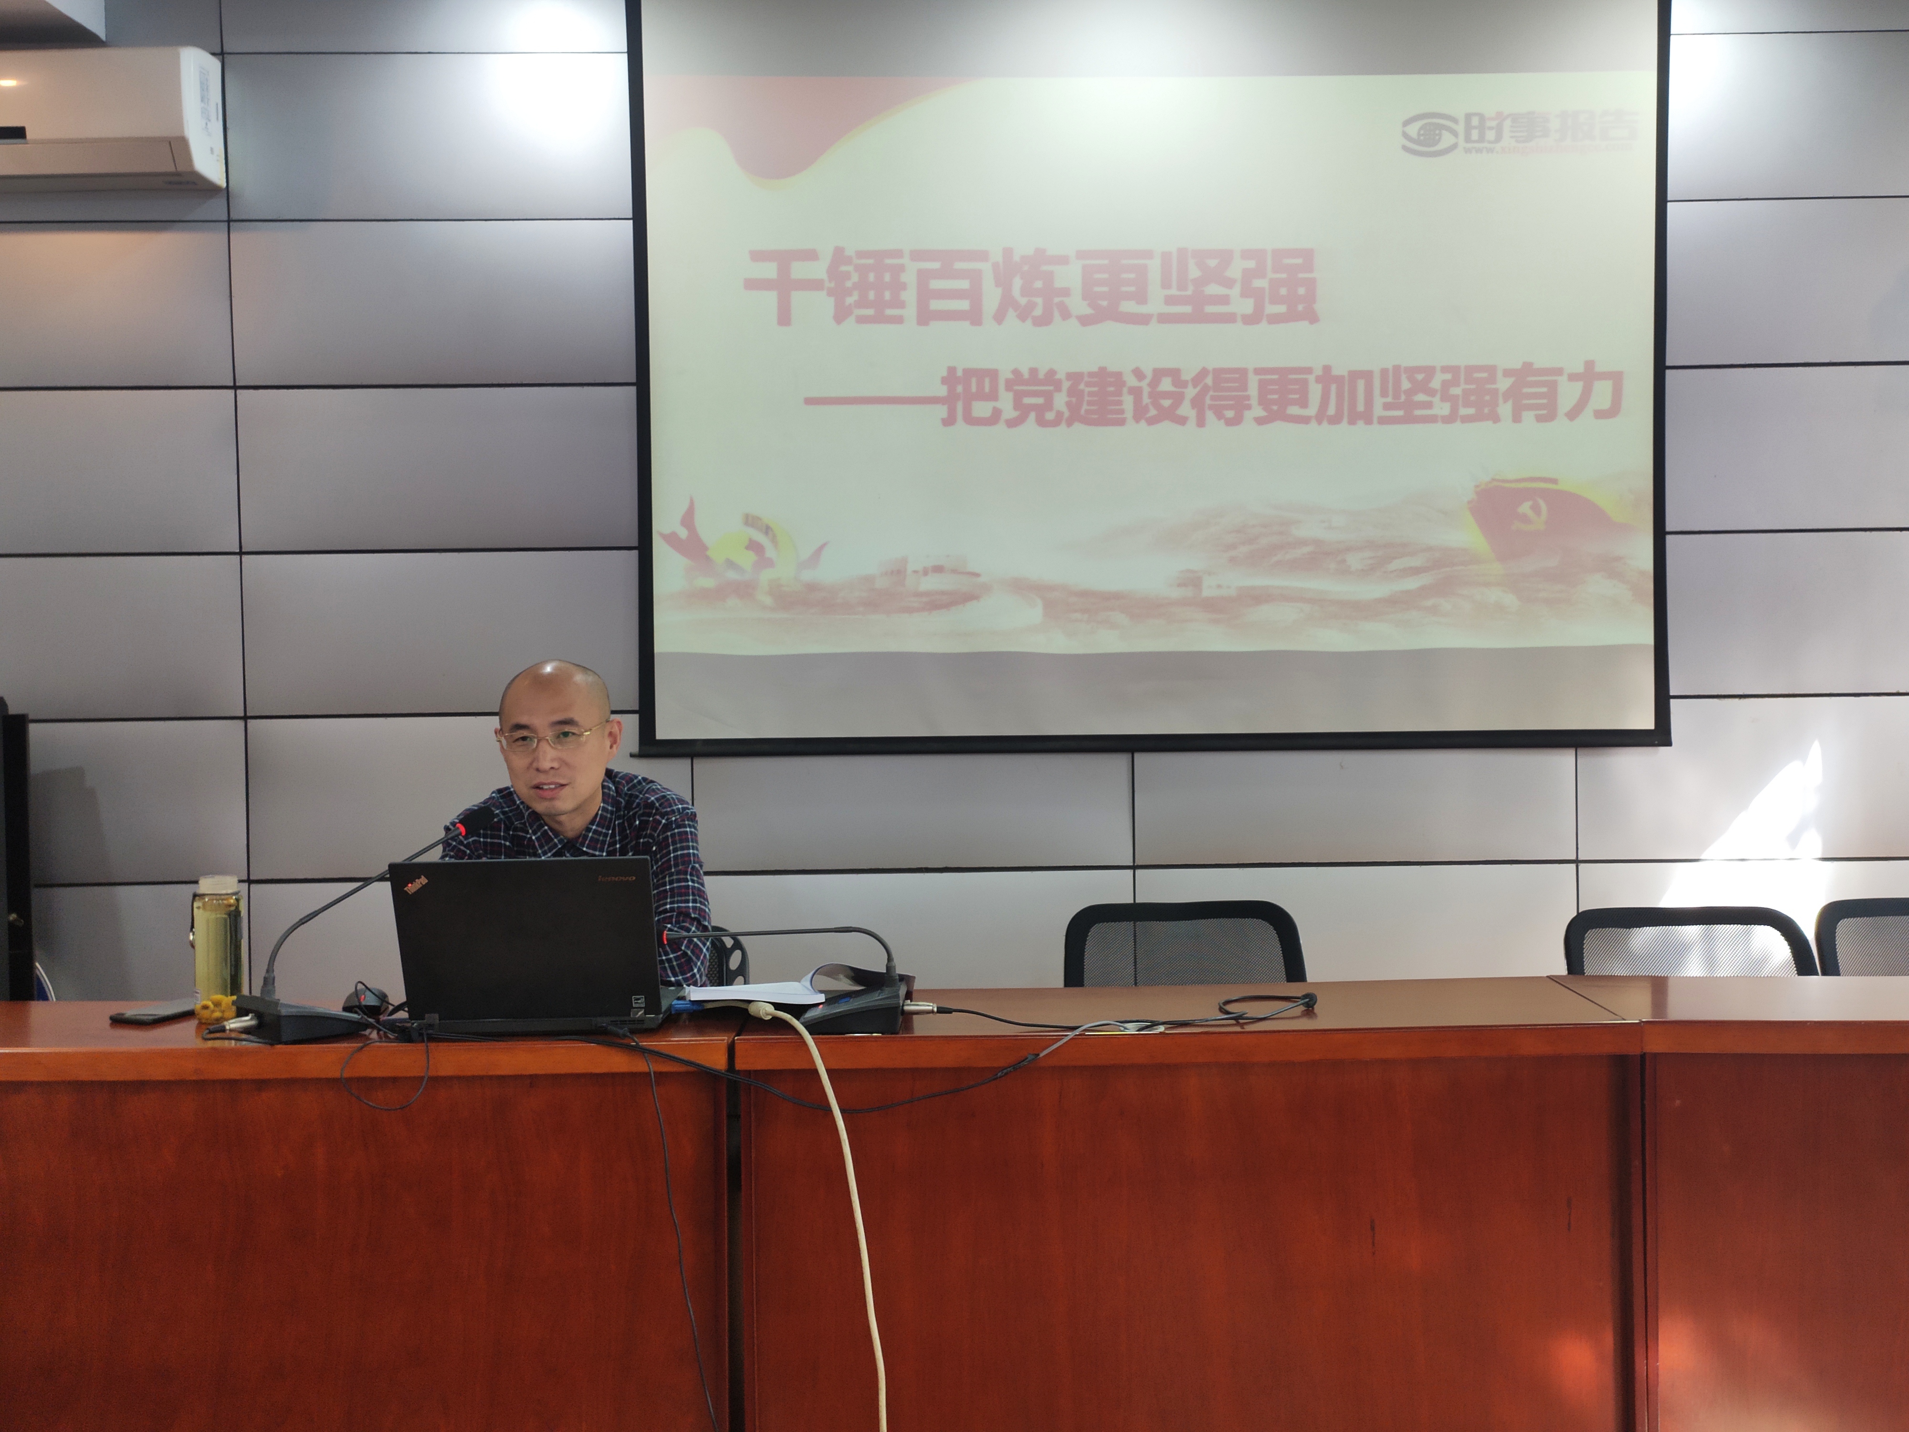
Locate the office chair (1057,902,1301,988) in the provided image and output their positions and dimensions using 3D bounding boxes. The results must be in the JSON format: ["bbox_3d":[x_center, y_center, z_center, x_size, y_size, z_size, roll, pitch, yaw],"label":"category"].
[{"bbox_3d":[0.442,0.751,2.281,0.500,0.821,0.540,-1,1,-4],"label":"office chair"}]

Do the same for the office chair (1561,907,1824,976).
[{"bbox_3d":[1.289,0.743,2.150,0.500,0.820,0.540,-1,1,-2],"label":"office chair"}]

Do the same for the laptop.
[{"bbox_3d":[-0.561,0.301,1.936,0.340,0.243,0.280,-1,1,1],"label":"laptop"}]

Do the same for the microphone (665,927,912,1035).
[{"bbox_3d":[-0.259,0.350,1.927,0.420,0.138,0.120,0,1,15],"label":"microphone"}]

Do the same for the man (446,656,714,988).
[{"bbox_3d":[-0.620,0.541,2.280,0.490,1.267,0.700,-1,1,-2],"label":"man"}]

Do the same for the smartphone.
[{"bbox_3d":[-1.117,0.425,1.984,0.076,0.009,0.150,0,1,26],"label":"smartphone"}]

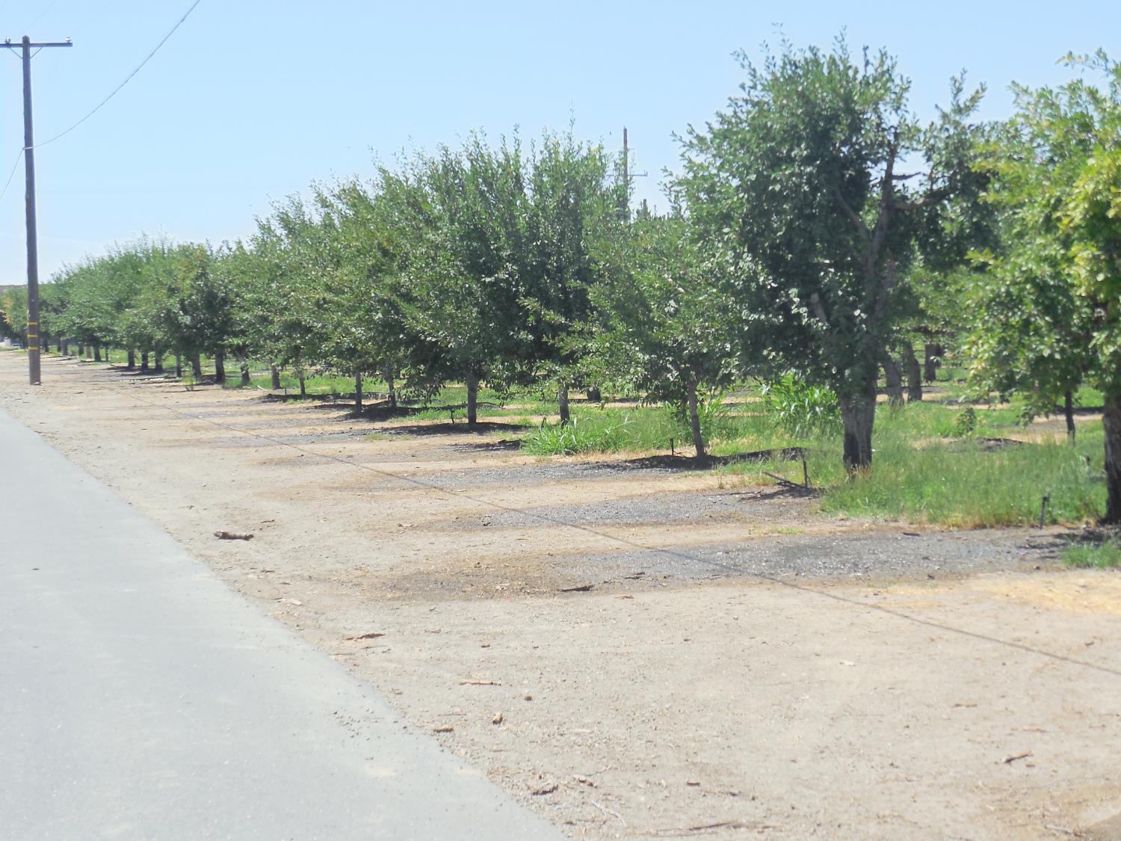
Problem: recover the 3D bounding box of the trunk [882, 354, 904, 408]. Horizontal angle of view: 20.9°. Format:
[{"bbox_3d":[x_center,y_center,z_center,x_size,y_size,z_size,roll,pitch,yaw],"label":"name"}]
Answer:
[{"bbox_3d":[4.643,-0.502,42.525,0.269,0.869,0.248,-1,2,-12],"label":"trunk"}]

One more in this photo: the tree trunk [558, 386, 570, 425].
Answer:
[{"bbox_3d":[0.053,-0.171,41.013,0.153,0.614,0.141,-1,2,0],"label":"tree trunk"}]

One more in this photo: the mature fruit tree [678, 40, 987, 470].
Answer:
[{"bbox_3d":[2.577,-1.530,28.665,2.936,4.123,2.845,-1,2,0],"label":"mature fruit tree"}]

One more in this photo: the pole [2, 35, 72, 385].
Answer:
[{"bbox_3d":[-14.791,-5.878,84.951,2.542,9.727,0.310,-1,2,-12],"label":"pole"}]

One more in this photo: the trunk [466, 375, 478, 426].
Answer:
[{"bbox_3d":[-1.362,-0.310,46.872,0.189,0.796,0.174,-1,2,-12],"label":"trunk"}]

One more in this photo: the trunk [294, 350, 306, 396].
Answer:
[{"bbox_3d":[-5.598,-1.008,65.520,0.226,1.018,0.208,-1,2,-12],"label":"trunk"}]

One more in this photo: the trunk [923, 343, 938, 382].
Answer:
[{"bbox_3d":[8.324,-1.290,68.481,0.315,0.906,0.290,-1,2,0],"label":"trunk"}]

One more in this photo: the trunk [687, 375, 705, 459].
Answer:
[{"bbox_3d":[1.535,-0.040,34.524,0.169,0.964,0.155,-1,2,-12],"label":"trunk"}]

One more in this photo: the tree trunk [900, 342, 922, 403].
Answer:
[{"bbox_3d":[6.360,-0.856,55.125,0.349,1.063,0.321,-1,2,-12],"label":"tree trunk"}]

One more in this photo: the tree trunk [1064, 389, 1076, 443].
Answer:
[{"bbox_3d":[6.002,-0.057,35.847,0.124,0.681,0.114,-1,2,-12],"label":"tree trunk"}]

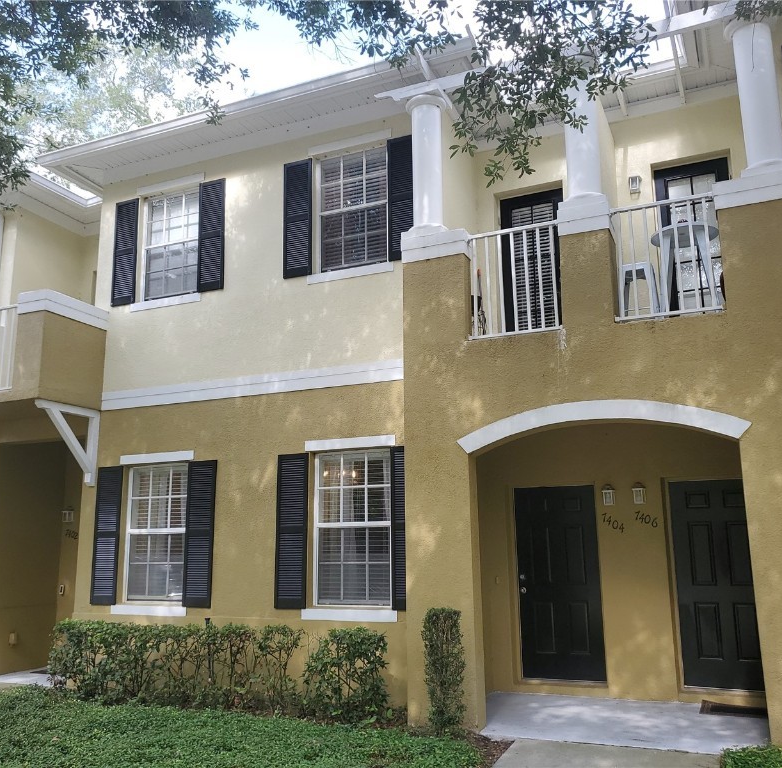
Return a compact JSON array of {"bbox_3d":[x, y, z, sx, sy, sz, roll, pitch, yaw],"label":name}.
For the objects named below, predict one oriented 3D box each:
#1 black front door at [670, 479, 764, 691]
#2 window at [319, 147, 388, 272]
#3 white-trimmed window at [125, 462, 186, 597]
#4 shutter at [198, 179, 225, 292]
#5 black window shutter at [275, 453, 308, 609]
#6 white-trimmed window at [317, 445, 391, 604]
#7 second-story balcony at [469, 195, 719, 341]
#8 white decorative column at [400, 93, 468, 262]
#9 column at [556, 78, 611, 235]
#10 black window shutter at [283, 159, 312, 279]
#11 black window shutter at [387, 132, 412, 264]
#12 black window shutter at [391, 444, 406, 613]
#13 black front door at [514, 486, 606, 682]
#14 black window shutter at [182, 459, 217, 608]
[{"bbox_3d":[3.340,1.984,7.693,0.905,2.017,0.045,-6,-12,23],"label":"black front door"},{"bbox_3d":[-0.400,-1.960,8.646,0.940,1.388,0.080,-6,-12,23],"label":"window"},{"bbox_3d":[-2.772,1.762,9.118,0.926,1.613,0.100,-6,-13,23],"label":"white-trimmed window"},{"bbox_3d":[-2.142,-1.780,9.240,0.373,1.392,0.040,-6,-12,23],"label":"shutter"},{"bbox_3d":[-1.062,1.578,8.294,0.377,1.640,0.050,-6,-13,23],"label":"black window shutter"},{"bbox_3d":[-0.402,1.521,8.119,0.919,1.613,0.100,-6,-13,23],"label":"white-trimmed window"},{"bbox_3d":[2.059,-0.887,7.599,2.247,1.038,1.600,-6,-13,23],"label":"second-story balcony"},{"bbox_3d":[0.453,-2.094,7.837,0.665,1.803,0.480,-6,-13,23],"label":"white decorative column"},{"bbox_3d":[1.773,-2.102,7.116,0.445,1.633,0.410,-6,-12,23],"label":"column"},{"bbox_3d":[-1.083,-1.933,8.999,0.370,1.438,0.050,-6,-13,23],"label":"black window shutter"},{"bbox_3d":[0.155,-2.001,8.264,0.370,1.396,0.040,-6,-12,23],"label":"black window shutter"},{"bbox_3d":[0.185,1.420,7.597,0.370,1.588,0.040,-6,-12,23],"label":"black window shutter"},{"bbox_3d":[1.829,2.139,8.333,0.900,2.026,0.045,-6,-12,23],"label":"black front door"},{"bbox_3d":[-2.177,1.699,8.762,0.392,1.632,0.050,-6,-13,23],"label":"black window shutter"}]

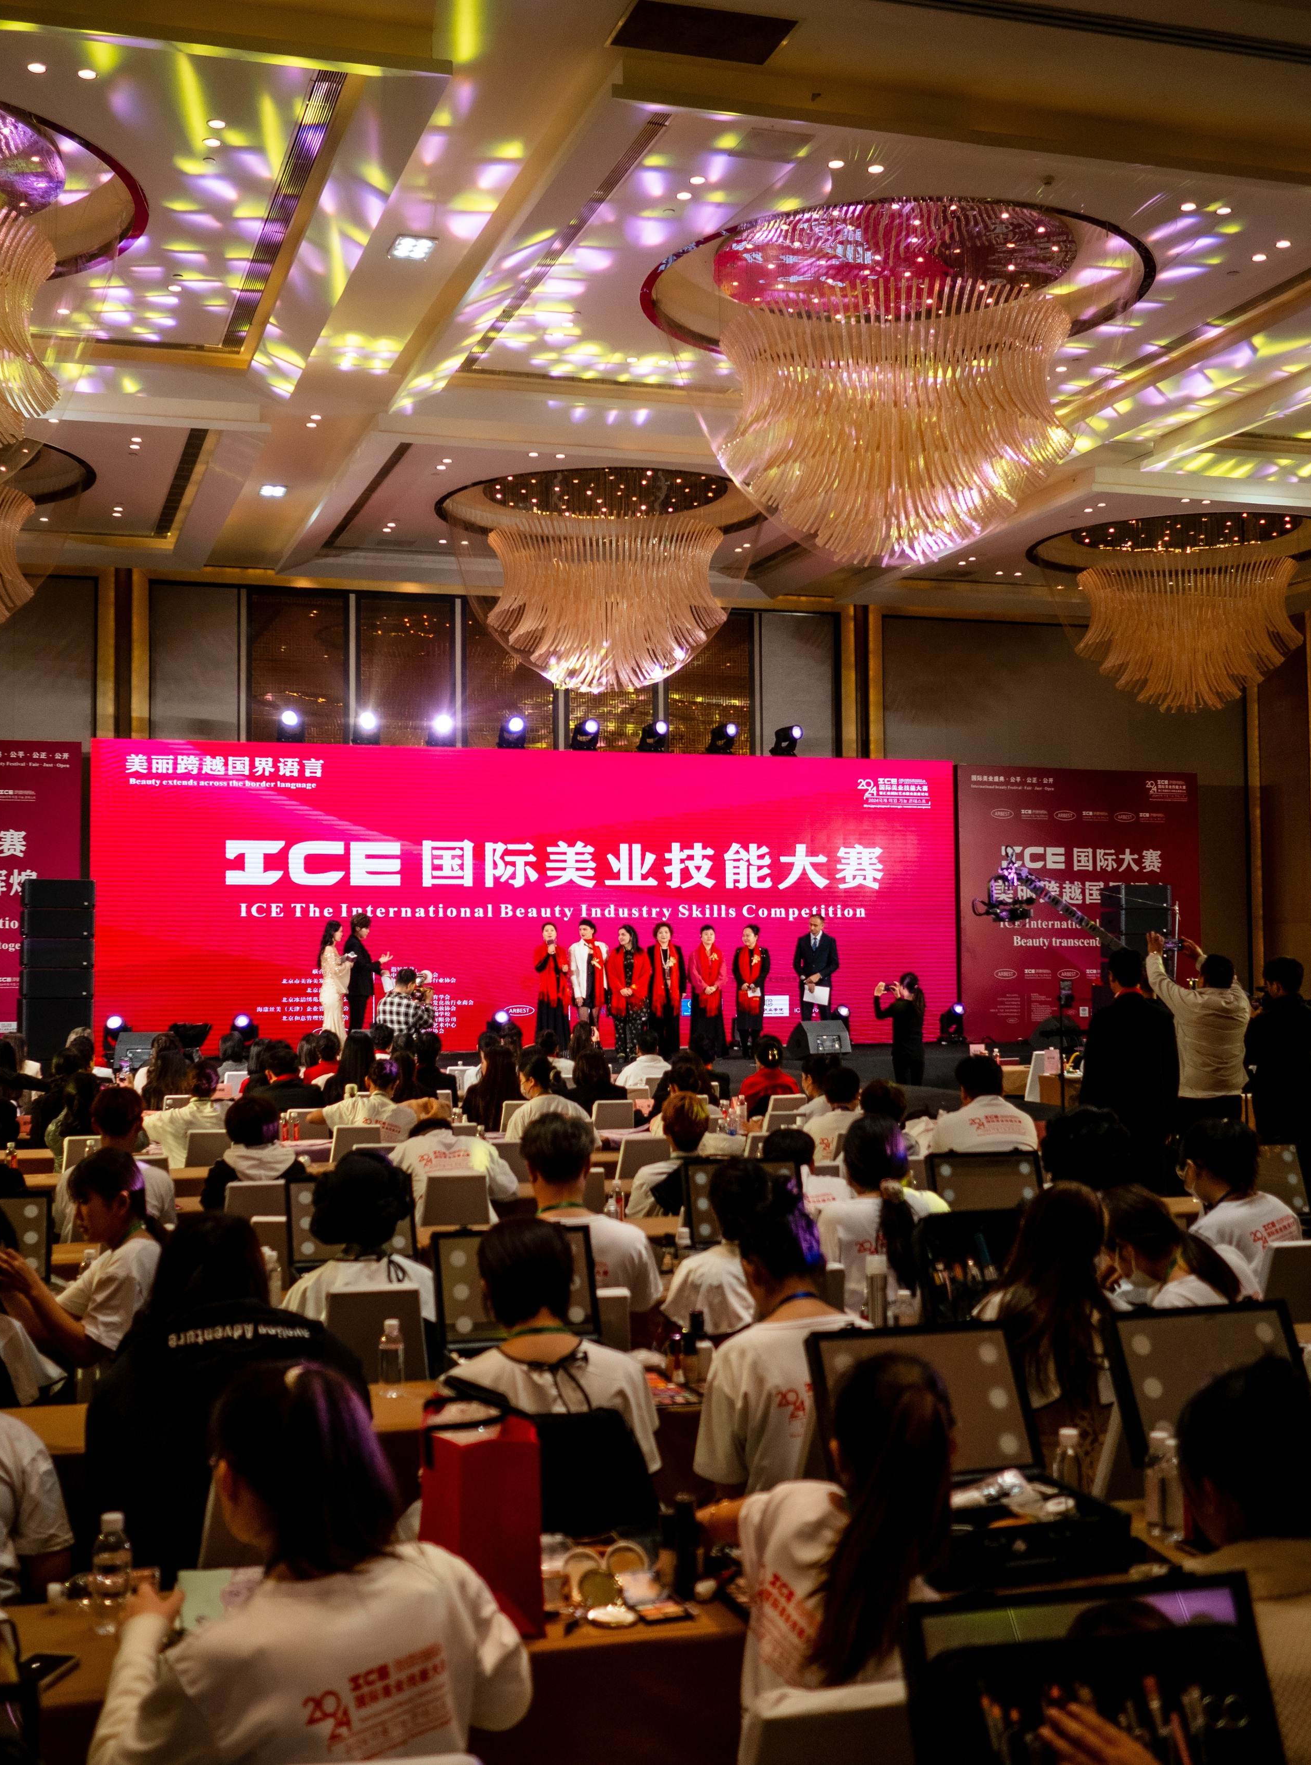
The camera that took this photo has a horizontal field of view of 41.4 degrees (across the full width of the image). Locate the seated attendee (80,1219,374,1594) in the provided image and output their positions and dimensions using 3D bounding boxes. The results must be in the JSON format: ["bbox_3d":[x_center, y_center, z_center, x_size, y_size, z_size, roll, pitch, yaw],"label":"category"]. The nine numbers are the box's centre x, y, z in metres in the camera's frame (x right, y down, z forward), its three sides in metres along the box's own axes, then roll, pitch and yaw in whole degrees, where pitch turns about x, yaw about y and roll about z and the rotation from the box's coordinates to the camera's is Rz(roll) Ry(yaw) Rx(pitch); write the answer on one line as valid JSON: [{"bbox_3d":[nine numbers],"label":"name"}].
[{"bbox_3d":[-0.875,1.274,3.447,0.550,1.256,0.750,0,-3,-16],"label":"seated attendee"}]

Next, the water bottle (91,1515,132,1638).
[{"bbox_3d":[-0.825,1.054,2.625,0.061,0.175,0.061,0,-2,0],"label":"water bottle"}]

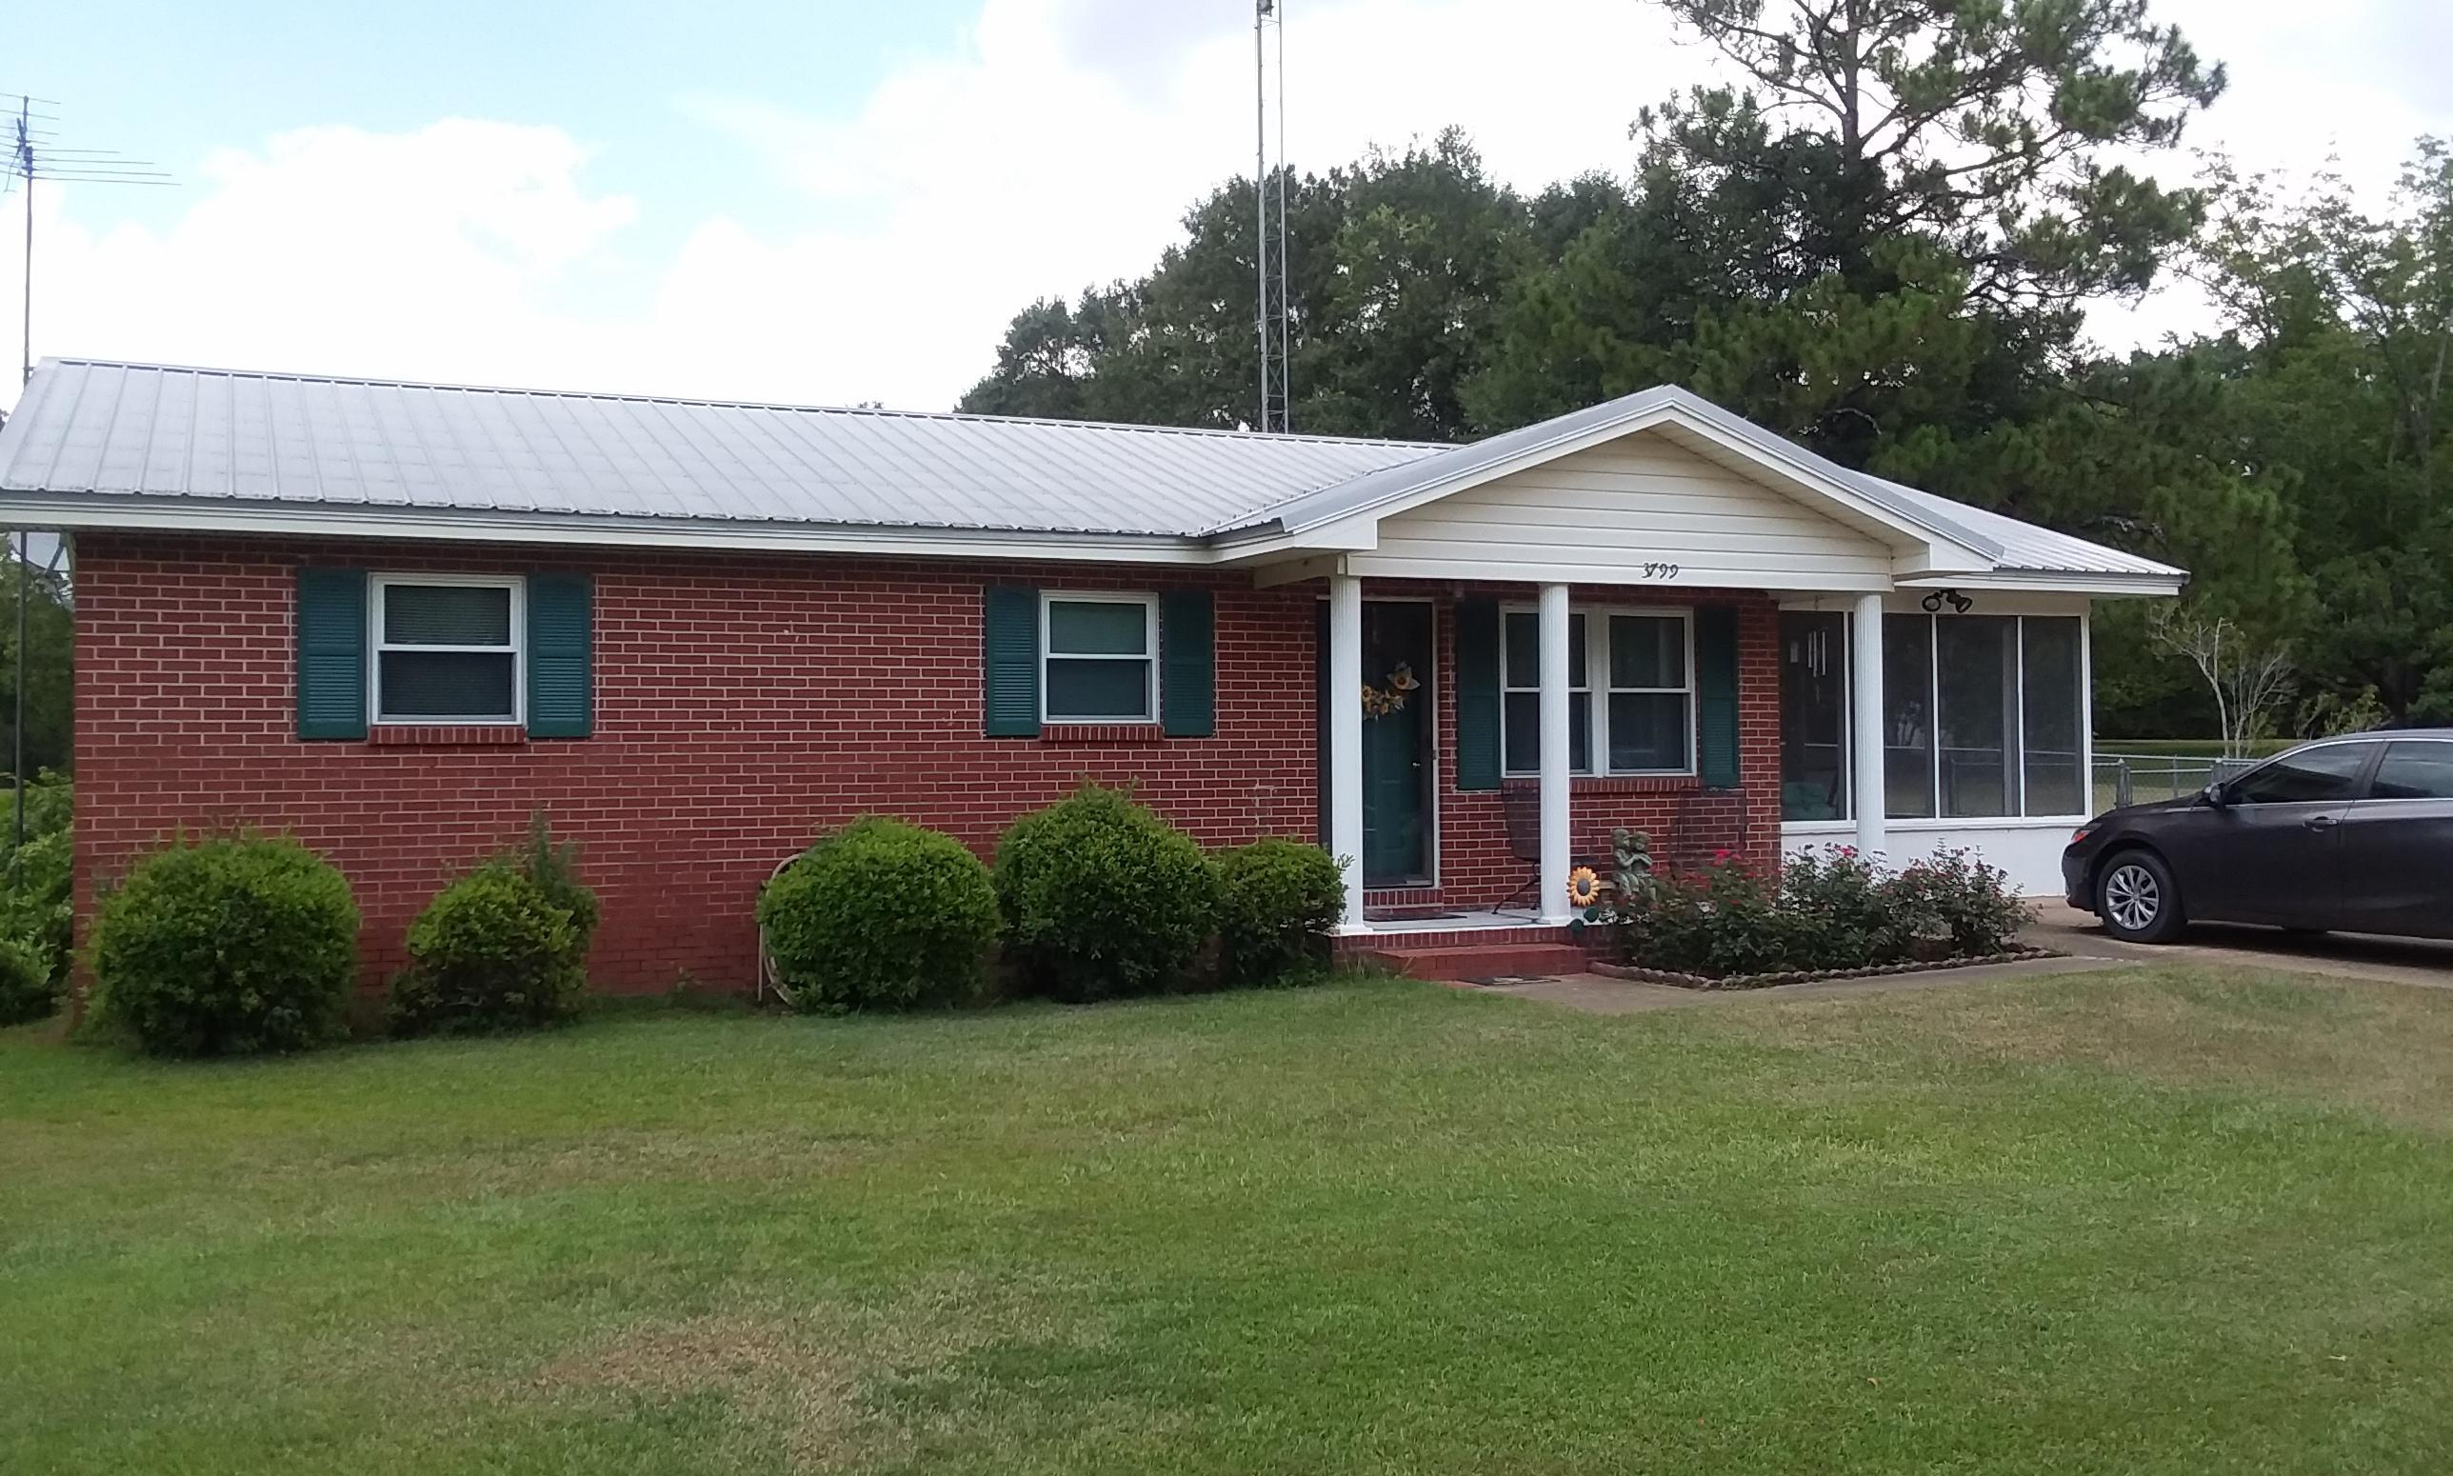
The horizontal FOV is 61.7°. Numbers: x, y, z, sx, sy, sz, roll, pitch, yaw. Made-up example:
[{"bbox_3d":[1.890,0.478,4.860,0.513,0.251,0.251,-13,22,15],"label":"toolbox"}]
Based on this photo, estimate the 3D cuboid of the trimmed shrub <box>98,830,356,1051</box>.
[{"bbox_3d":[-5.282,1.093,10.850,1.353,1.133,1.298,0,0,-26],"label":"trimmed shrub"}]

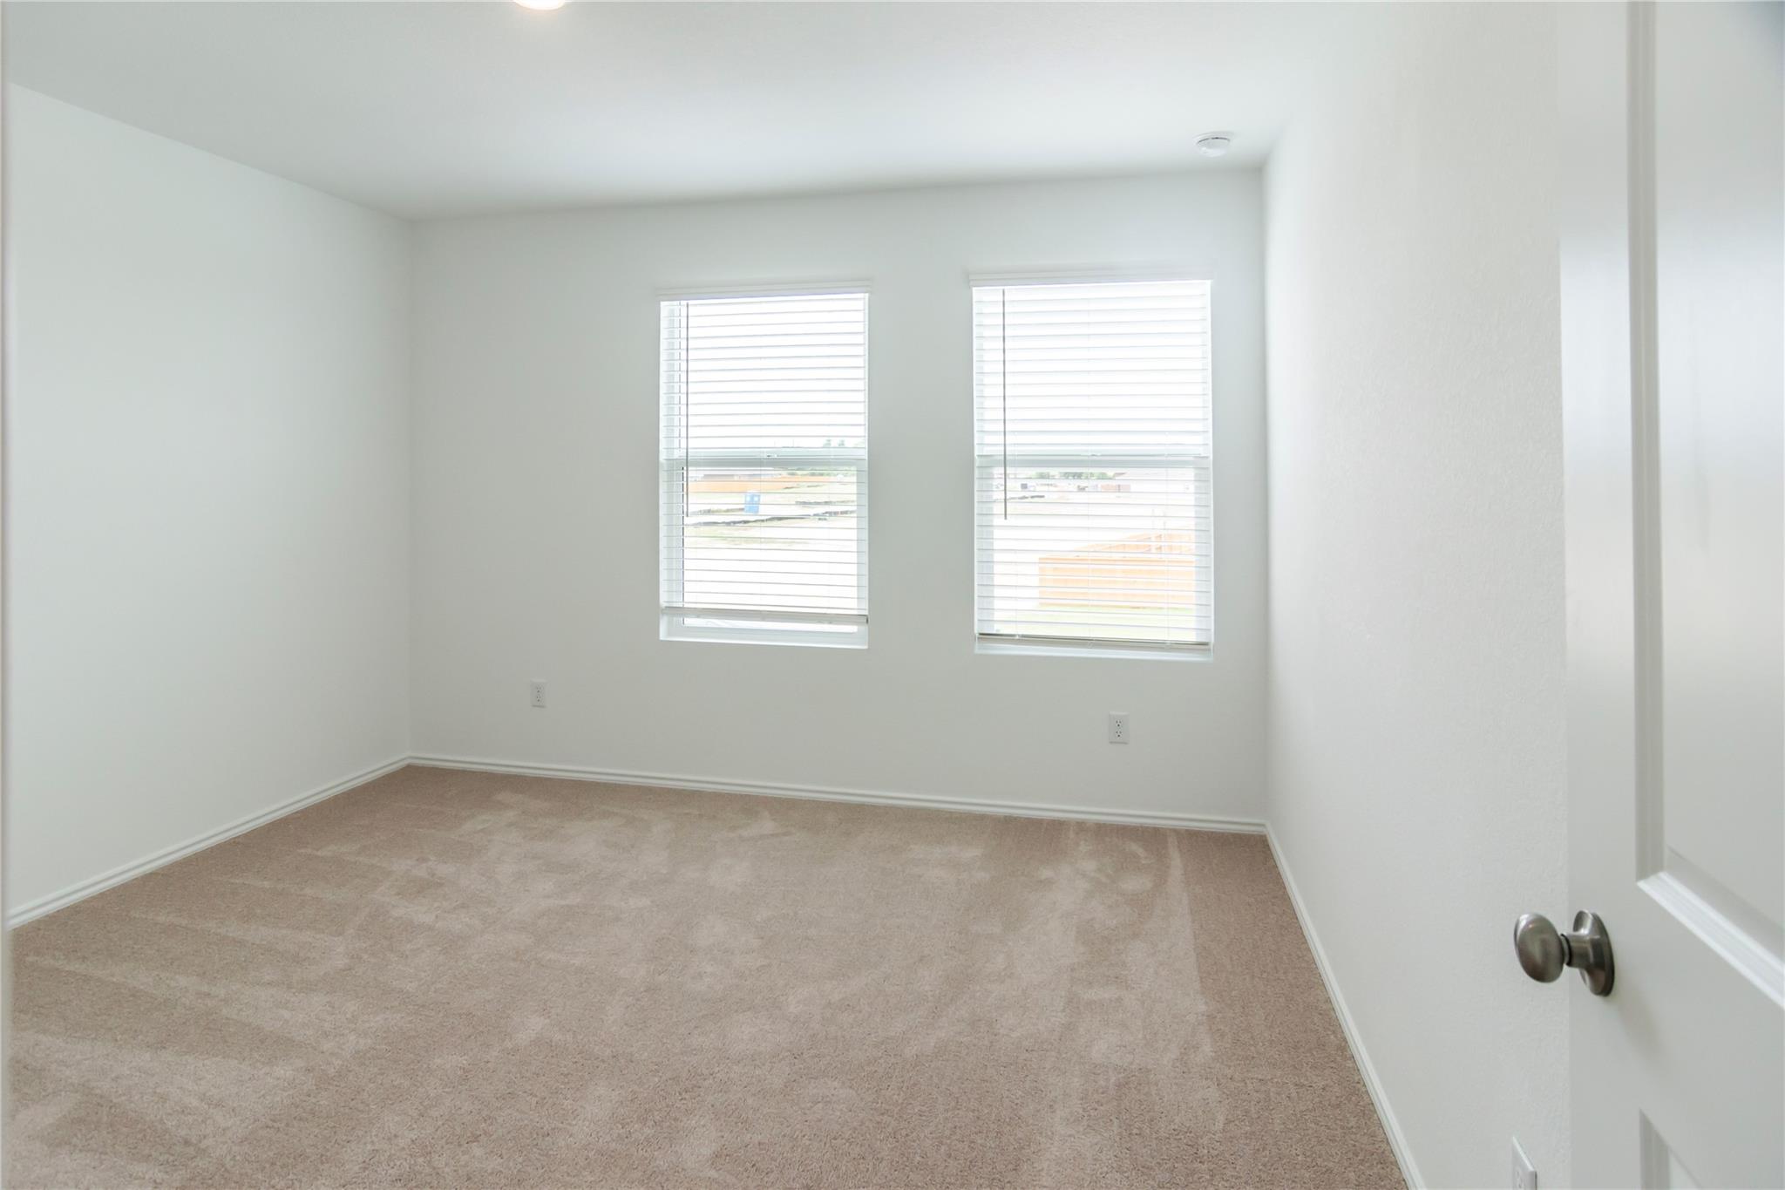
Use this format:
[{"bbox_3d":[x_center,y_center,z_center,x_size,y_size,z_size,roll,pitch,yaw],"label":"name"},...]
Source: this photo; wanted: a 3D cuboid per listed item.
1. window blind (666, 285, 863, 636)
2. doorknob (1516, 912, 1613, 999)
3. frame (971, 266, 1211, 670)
[{"bbox_3d":[-0.537,-0.534,3.735,0.880,1.390,0.060,1,5,11],"label":"window blind"},{"bbox_3d":[0.632,0.336,0.840,0.063,0.067,0.067,1,5,13],"label":"doorknob"},{"bbox_3d":[0.765,-0.483,3.470,0.900,1.440,0.100,1,5,11],"label":"frame"}]

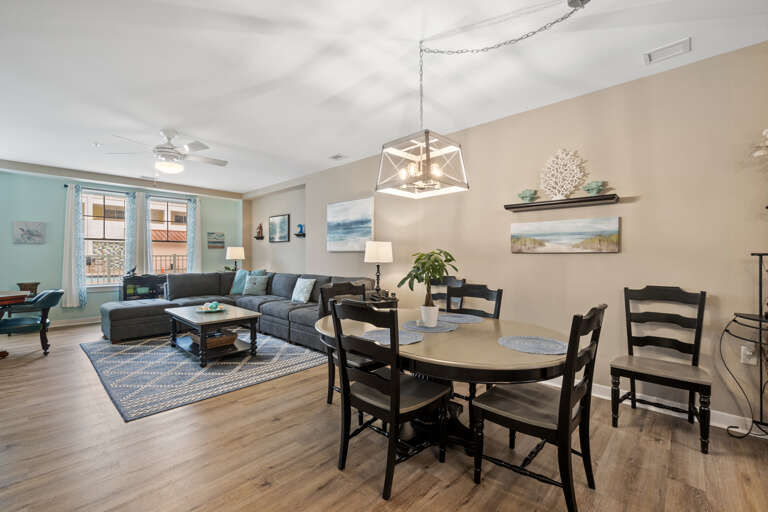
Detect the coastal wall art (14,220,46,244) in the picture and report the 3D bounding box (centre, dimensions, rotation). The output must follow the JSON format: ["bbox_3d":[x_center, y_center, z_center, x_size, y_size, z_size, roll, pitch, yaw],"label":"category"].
[{"bbox_3d":[-5.878,-0.385,5.306,0.030,0.379,0.373,0,0,42],"label":"coastal wall art"}]

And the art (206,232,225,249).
[{"bbox_3d":[-3.663,-0.330,6.995,0.030,0.360,0.345,1,1,44],"label":"art"}]

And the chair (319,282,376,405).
[{"bbox_3d":[-0.187,0.751,2.685,0.552,1.017,0.516,0,0,42],"label":"chair"}]

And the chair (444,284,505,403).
[{"bbox_3d":[0.562,0.751,2.456,0.516,1.017,0.552,0,0,42],"label":"chair"}]

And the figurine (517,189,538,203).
[{"bbox_3d":[1.458,-0.607,3.233,0.160,0.132,0.130,1,1,44],"label":"figurine"}]

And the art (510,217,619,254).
[{"bbox_3d":[1.696,-0.179,3.087,0.925,0.310,0.035,1,1,44],"label":"art"}]

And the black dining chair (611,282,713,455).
[{"bbox_3d":[2.030,0.746,2.351,0.515,1.005,0.545,1,1,44],"label":"black dining chair"}]

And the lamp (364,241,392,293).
[{"bbox_3d":[-0.074,0.186,4.264,0.315,0.758,0.315,1,1,44],"label":"lamp"}]

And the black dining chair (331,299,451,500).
[{"bbox_3d":[0.025,0.738,1.897,0.515,1.005,0.545,1,1,42],"label":"black dining chair"}]

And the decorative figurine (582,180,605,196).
[{"bbox_3d":[1.844,-0.580,2.816,0.147,0.147,0.091,0,0,42],"label":"decorative figurine"}]

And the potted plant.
[{"bbox_3d":[0.303,0.218,2.226,0.415,0.541,0.405,0,0,0],"label":"potted plant"}]

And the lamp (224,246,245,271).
[{"bbox_3d":[-3.260,0.157,7.033,0.385,0.688,0.385,0,0,42],"label":"lamp"}]

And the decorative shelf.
[{"bbox_3d":[1.655,-0.491,3.074,0.955,0.068,0.110,1,1,44],"label":"decorative shelf"}]

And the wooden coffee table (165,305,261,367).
[{"bbox_3d":[-2.273,1.003,4.257,1.376,0.506,0.769,0,0,42],"label":"wooden coffee table"}]

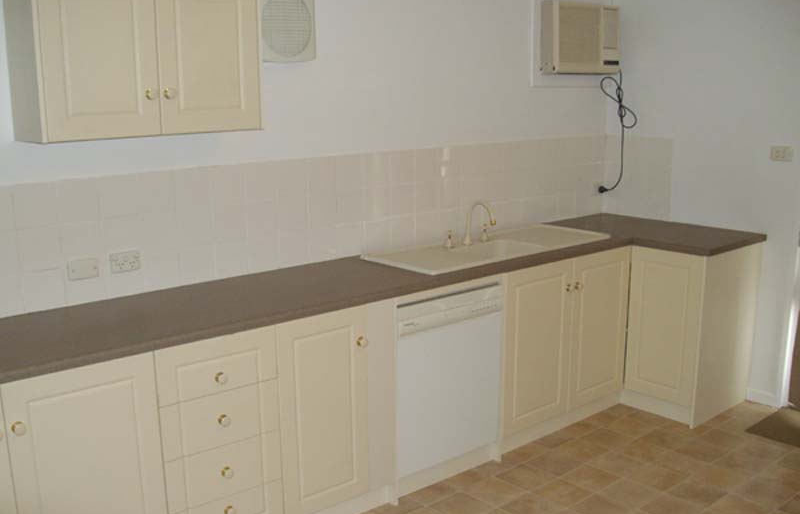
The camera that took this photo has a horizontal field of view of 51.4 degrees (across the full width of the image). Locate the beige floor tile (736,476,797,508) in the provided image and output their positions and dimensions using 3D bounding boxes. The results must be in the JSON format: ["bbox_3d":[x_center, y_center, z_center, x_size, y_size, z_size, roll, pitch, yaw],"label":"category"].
[{"bbox_3d":[1.521,0.990,3.470,0.195,0.010,0.195,-10,15,-40],"label":"beige floor tile"}]

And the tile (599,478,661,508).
[{"bbox_3d":[0.955,0.987,3.462,0.196,0.010,0.183,-10,15,-41],"label":"tile"}]

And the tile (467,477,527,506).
[{"bbox_3d":[0.405,0.998,3.526,0.203,0.010,0.196,-10,15,-41],"label":"tile"}]

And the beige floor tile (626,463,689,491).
[{"bbox_3d":[1.121,0.973,3.640,0.203,0.010,0.196,-10,15,-41],"label":"beige floor tile"}]

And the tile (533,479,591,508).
[{"bbox_3d":[0.687,0.999,3.517,0.203,0.010,0.196,-10,15,-41],"label":"tile"}]

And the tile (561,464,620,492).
[{"bbox_3d":[0.839,0.973,3.650,0.203,0.010,0.196,-10,15,-41],"label":"tile"}]

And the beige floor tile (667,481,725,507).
[{"bbox_3d":[1.242,0.991,3.481,0.195,0.010,0.195,-10,15,-40],"label":"beige floor tile"}]

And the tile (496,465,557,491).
[{"bbox_3d":[0.556,0.972,3.660,0.203,0.010,0.196,-10,15,-41],"label":"tile"}]

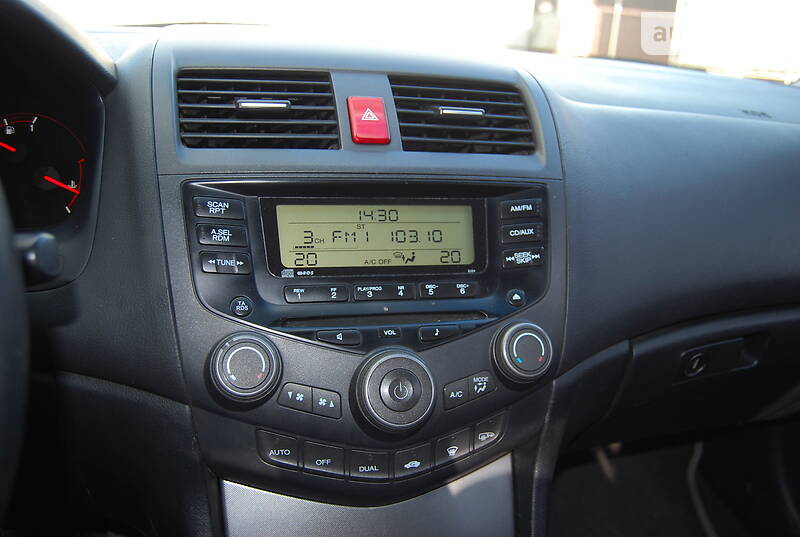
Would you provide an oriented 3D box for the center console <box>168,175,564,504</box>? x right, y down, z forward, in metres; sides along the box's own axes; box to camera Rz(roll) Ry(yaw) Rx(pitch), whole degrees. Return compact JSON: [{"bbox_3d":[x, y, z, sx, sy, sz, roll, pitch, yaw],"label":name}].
[{"bbox_3d":[-0.011,0.049,0.481,0.273,0.224,0.087,-1,-5,-15],"label":"center console"}]

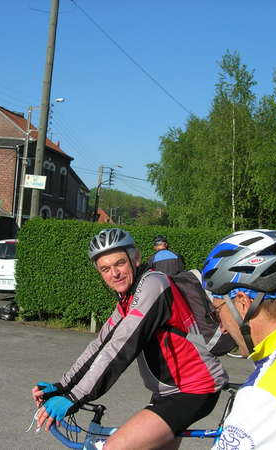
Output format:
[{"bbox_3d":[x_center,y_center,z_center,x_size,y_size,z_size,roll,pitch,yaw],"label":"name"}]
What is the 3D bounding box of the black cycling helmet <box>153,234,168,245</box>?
[{"bbox_3d":[0.325,0.210,9.600,0.210,0.160,0.280,4,-2,-30],"label":"black cycling helmet"}]

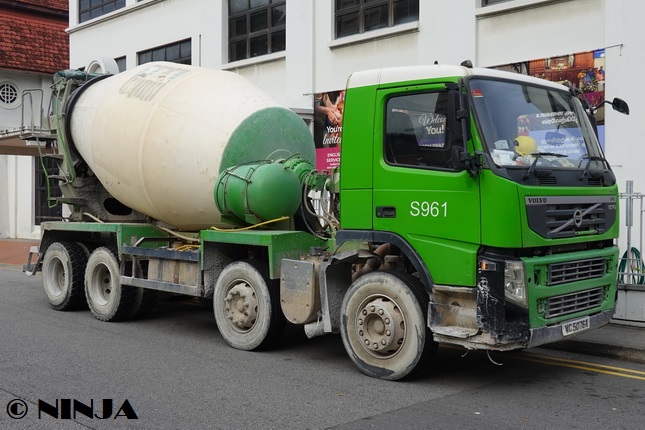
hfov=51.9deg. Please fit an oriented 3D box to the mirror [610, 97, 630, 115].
[{"bbox_3d":[3.155,-1.148,7.018,0.120,0.200,0.220,-28,-18,39],"label":"mirror"}]

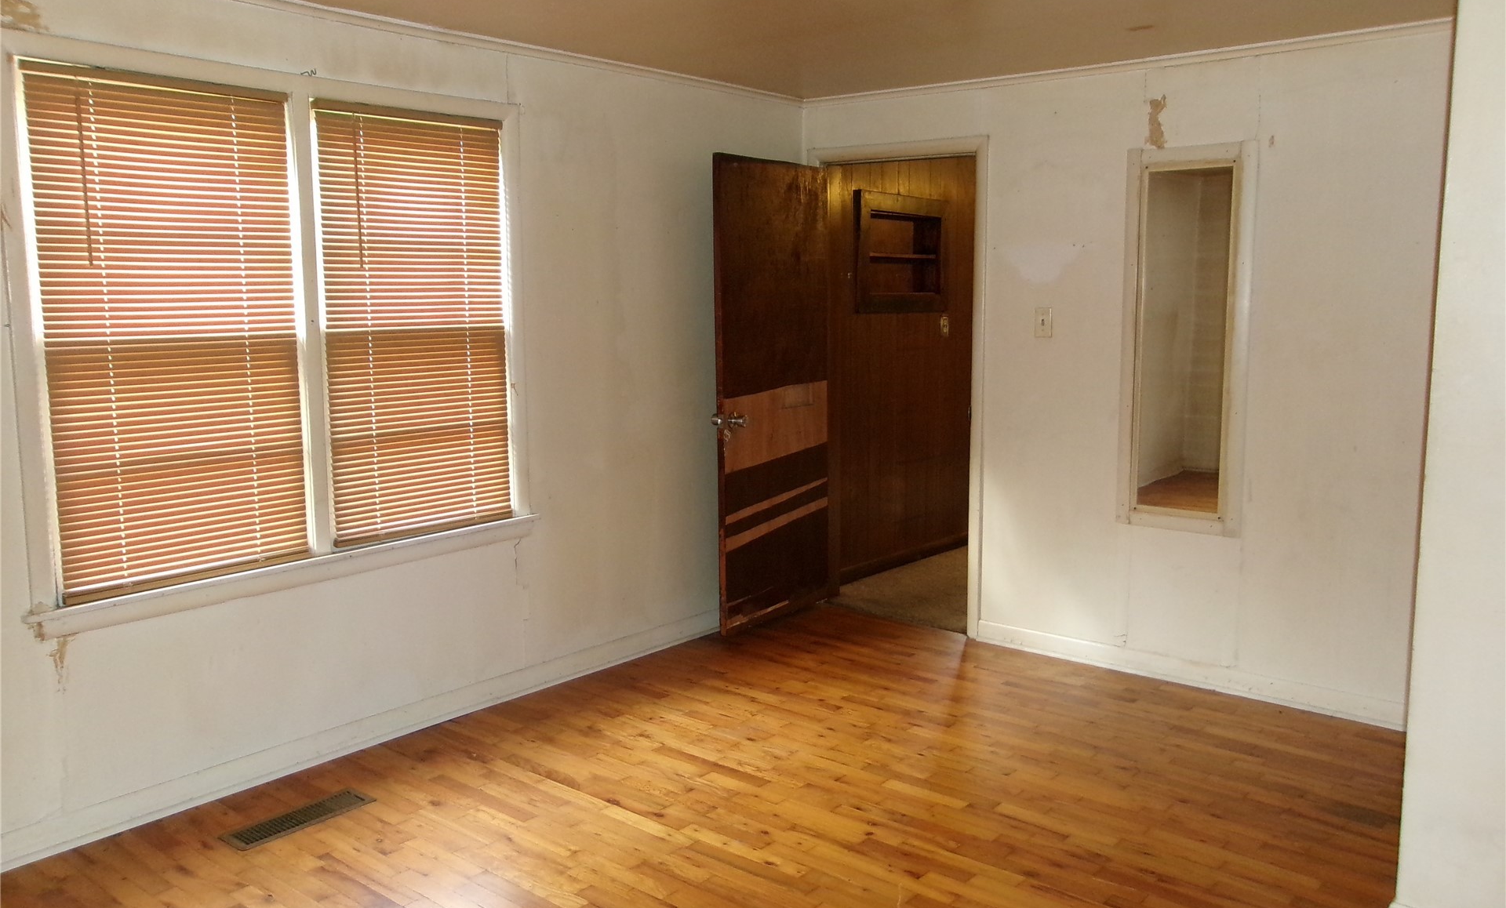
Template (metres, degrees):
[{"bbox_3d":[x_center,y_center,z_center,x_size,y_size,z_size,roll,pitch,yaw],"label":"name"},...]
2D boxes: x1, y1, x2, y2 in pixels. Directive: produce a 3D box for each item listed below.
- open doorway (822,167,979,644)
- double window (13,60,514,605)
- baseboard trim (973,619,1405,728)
[{"bbox_3d":[0.643,-0.250,5.131,0.769,2.006,0.130,6,10,40],"label":"open doorway"},{"bbox_3d":[-1.351,-0.373,3.543,0.100,1.378,1.498,6,10,40],"label":"double window"},{"bbox_3d":[1.613,0.810,4.396,1.702,0.095,0.020,6,10,40],"label":"baseboard trim"}]

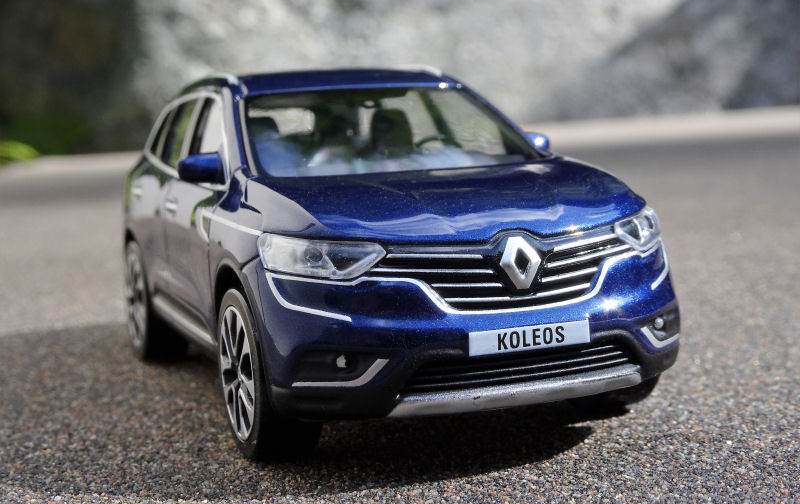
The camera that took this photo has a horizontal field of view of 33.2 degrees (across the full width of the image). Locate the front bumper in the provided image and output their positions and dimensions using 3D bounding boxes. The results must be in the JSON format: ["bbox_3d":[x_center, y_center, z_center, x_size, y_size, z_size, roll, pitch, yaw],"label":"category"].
[{"bbox_3d":[0.008,0.007,0.123,0.042,0.013,0.015,-5,6,-19],"label":"front bumper"}]

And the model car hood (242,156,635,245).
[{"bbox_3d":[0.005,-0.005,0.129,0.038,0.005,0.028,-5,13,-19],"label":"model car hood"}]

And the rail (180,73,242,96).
[{"bbox_3d":[-0.025,-0.021,0.171,0.002,0.002,0.039,-5,6,-19],"label":"rail"}]

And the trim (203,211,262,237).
[{"bbox_3d":[-0.016,-0.003,0.129,0.001,0.001,0.021,-5,9,-19],"label":"trim"}]

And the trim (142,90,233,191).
[{"bbox_3d":[-0.026,-0.014,0.163,0.004,0.011,0.054,-5,6,-19],"label":"trim"}]

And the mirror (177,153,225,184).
[{"bbox_3d":[-0.021,-0.009,0.142,0.005,0.004,0.004,-5,6,-19],"label":"mirror"}]

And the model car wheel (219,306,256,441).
[{"bbox_3d":[-0.014,0.012,0.131,0.004,0.015,0.015,-5,6,-19],"label":"model car wheel"}]

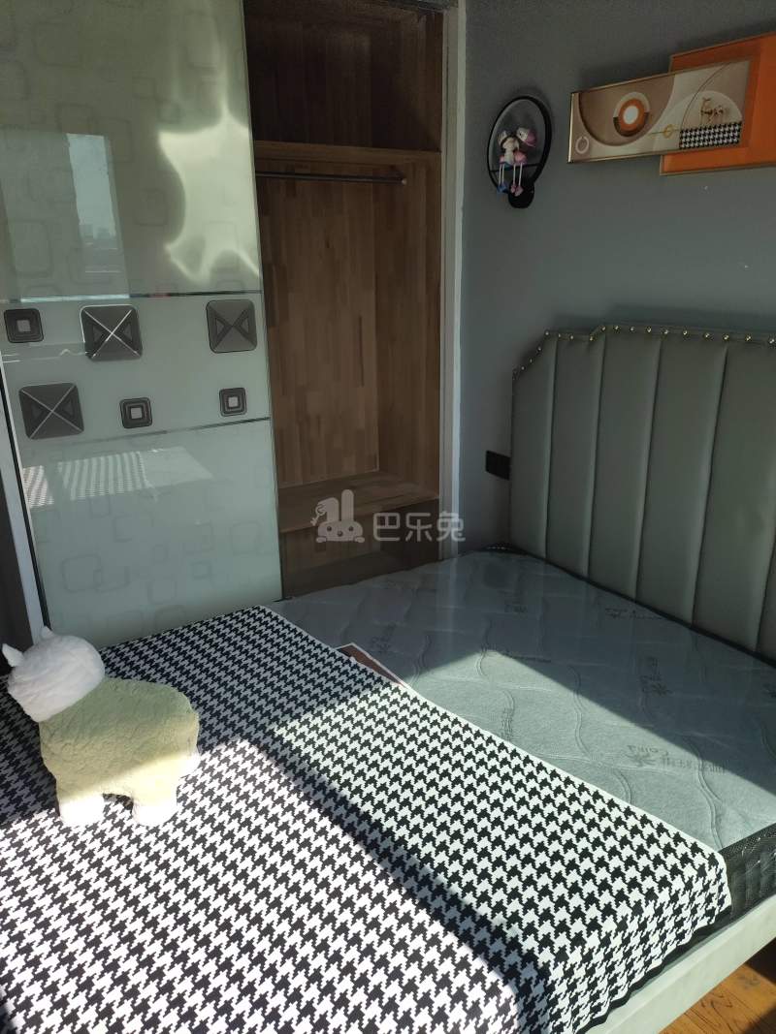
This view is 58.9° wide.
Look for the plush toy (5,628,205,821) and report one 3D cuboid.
[{"bbox_3d":[-0.555,0.415,1.396,0.365,0.360,0.210,3,20,11],"label":"plush toy"}]

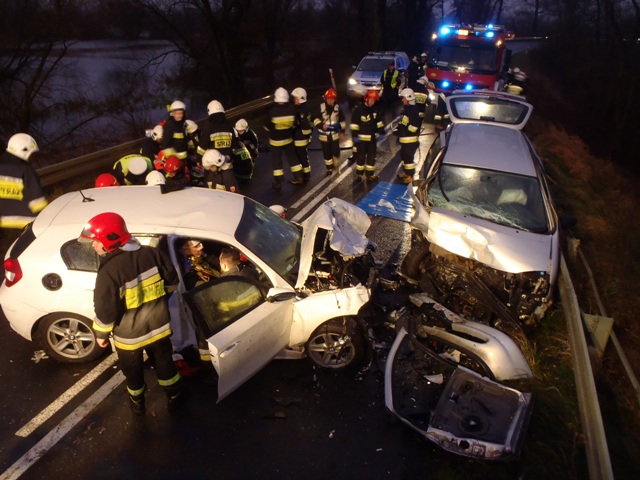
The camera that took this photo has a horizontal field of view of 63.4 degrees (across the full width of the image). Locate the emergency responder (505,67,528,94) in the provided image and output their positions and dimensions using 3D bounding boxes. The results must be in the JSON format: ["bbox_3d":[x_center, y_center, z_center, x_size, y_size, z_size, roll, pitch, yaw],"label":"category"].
[{"bbox_3d":[6.351,-4.794,17.158,0.620,1.760,0.500,5,24,11],"label":"emergency responder"}]

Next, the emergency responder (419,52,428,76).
[{"bbox_3d":[4.293,-6.962,21.902,0.600,1.830,0.450,8,25,14],"label":"emergency responder"}]

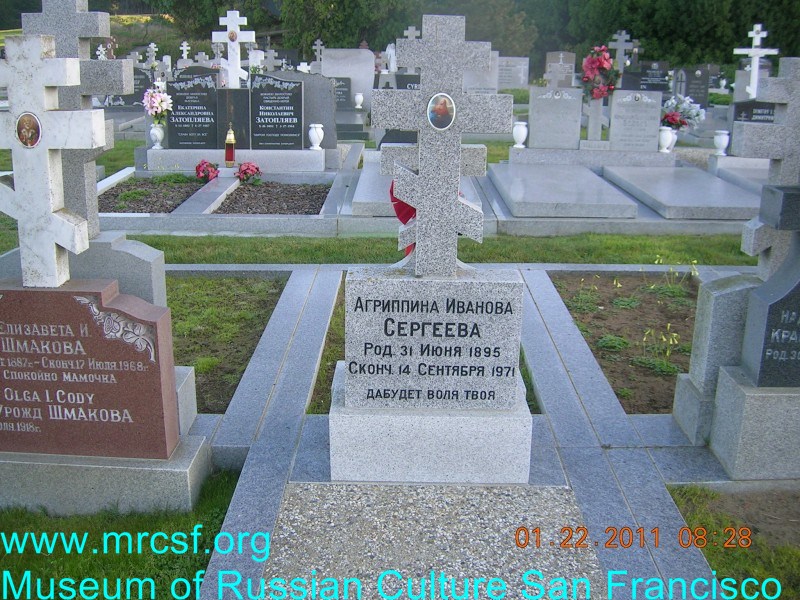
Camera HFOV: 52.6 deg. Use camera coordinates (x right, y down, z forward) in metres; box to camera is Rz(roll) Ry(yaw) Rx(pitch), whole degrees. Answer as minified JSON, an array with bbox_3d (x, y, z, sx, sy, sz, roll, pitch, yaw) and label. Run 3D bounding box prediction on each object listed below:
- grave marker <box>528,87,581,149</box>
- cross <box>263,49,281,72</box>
[{"bbox_3d":[1.532,-1.809,8.057,0.503,0.593,0.140,1,17,0],"label":"grave marker"},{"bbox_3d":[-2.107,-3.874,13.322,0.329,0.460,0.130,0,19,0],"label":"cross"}]

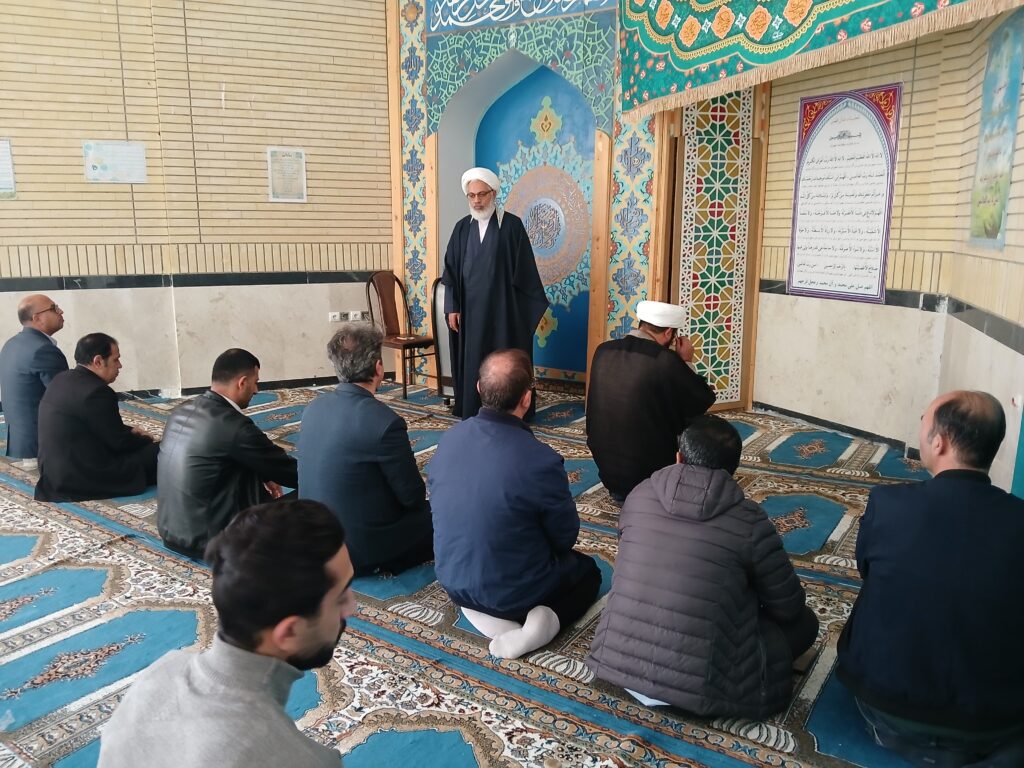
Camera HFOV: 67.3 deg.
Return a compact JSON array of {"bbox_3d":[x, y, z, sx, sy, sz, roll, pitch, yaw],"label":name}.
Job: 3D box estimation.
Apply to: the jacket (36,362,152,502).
[{"bbox_3d":[-2.151,0.210,3.958,0.540,0.630,0.580,8,13,37],"label":"jacket"}]

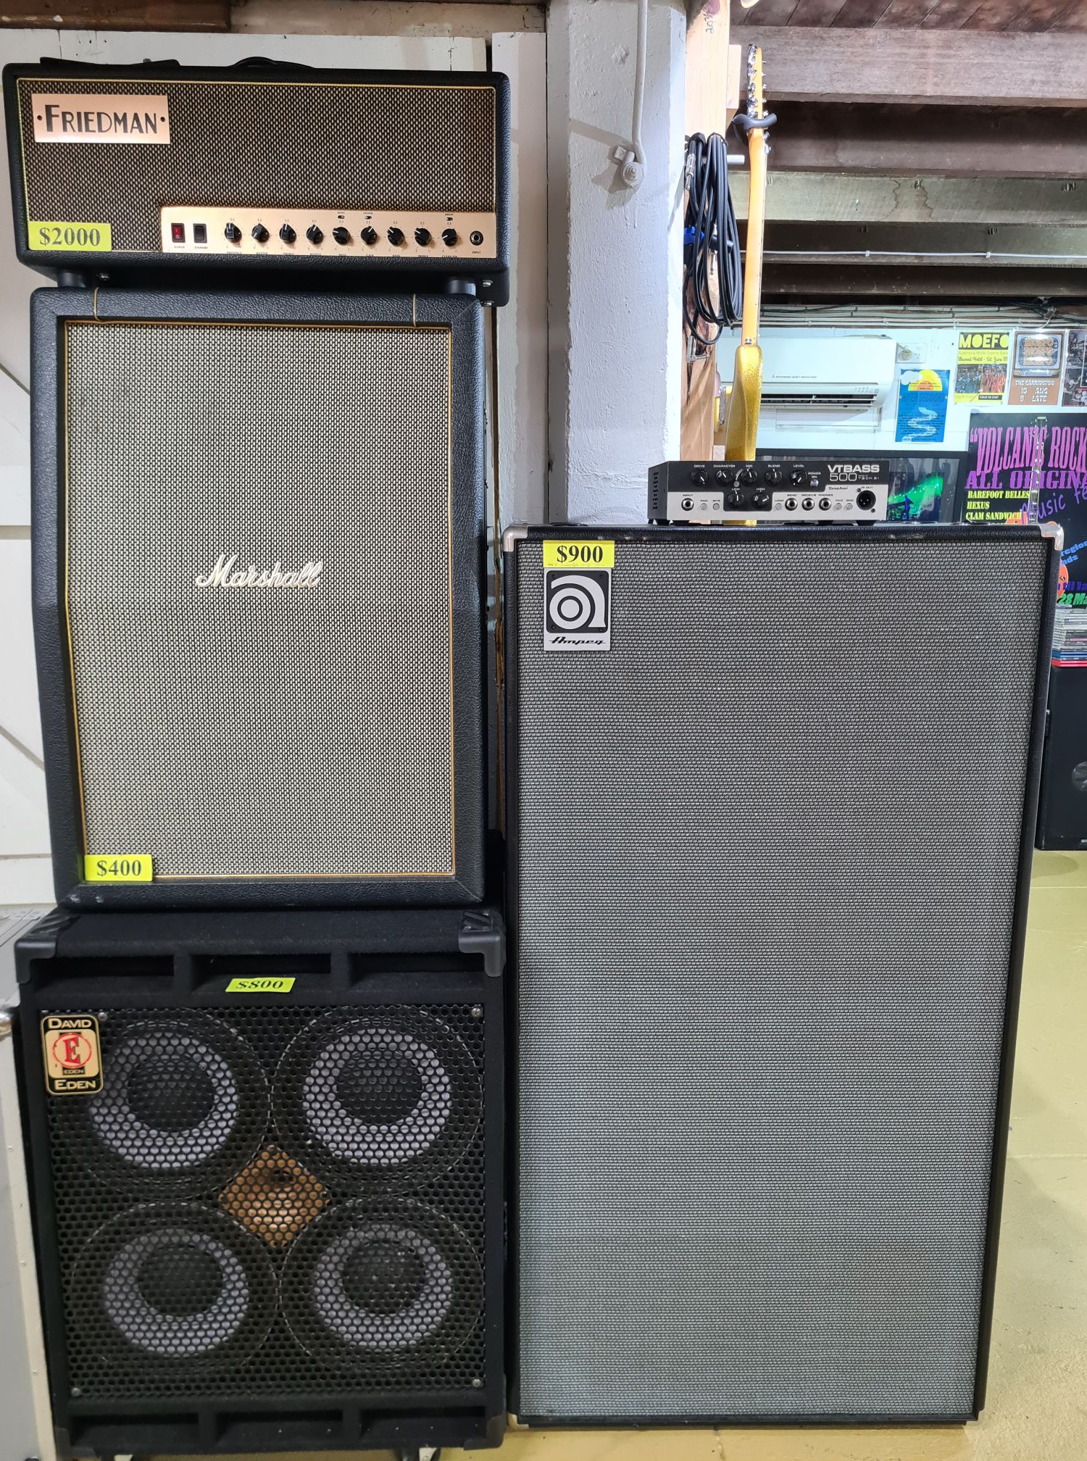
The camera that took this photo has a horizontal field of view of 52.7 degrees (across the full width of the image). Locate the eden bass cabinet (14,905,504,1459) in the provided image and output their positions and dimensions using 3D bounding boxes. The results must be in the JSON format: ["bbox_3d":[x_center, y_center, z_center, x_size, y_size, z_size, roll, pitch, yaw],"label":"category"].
[{"bbox_3d":[-0.338,0.555,1.574,0.574,0.723,0.455,0,10,-2],"label":"eden bass cabinet"}]

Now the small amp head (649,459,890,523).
[{"bbox_3d":[0.287,-0.312,1.464,0.270,0.080,0.243,0,11,0],"label":"small amp head"}]

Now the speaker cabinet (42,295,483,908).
[{"bbox_3d":[-0.343,-0.173,1.467,0.525,0.744,0.345,0,10,-3],"label":"speaker cabinet"}]

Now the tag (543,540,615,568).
[{"bbox_3d":[0.042,-0.209,1.301,0.084,0.032,0.004,0,11,0],"label":"tag"}]

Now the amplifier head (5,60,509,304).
[{"bbox_3d":[-0.322,-0.649,1.357,0.560,0.236,0.225,0,10,-2],"label":"amplifier head"}]

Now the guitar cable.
[{"bbox_3d":[0.304,-0.883,1.974,0.113,0.364,0.085,0,11,0],"label":"guitar cable"}]

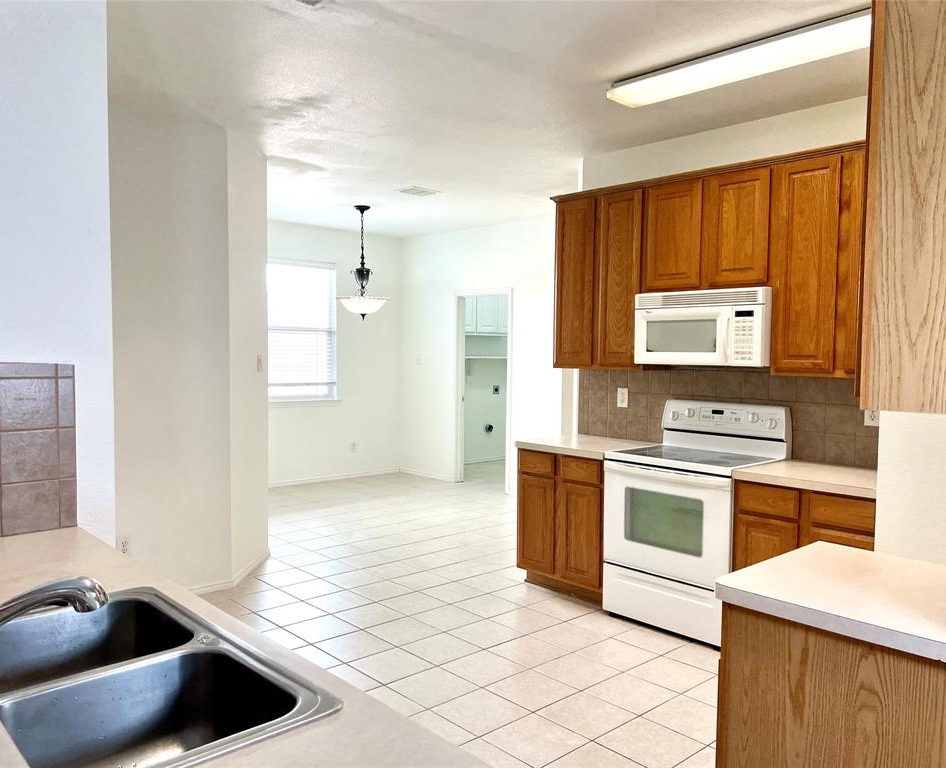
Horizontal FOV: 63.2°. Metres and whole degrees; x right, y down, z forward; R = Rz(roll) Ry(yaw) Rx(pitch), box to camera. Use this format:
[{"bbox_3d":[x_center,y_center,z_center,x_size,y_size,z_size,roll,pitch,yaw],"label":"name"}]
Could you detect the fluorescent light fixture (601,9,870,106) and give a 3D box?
[{"bbox_3d":[1.134,-1.359,3.232,0.250,0.090,1.240,-2,4,-43],"label":"fluorescent light fixture"}]

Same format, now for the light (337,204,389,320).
[{"bbox_3d":[-0.999,-1.090,6.960,0.490,1.030,0.490,1,3,0],"label":"light"}]

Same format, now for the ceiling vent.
[{"bbox_3d":[-0.447,-1.556,6.258,0.290,0.020,0.250,-2,4,-43],"label":"ceiling vent"}]

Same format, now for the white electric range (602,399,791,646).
[{"bbox_3d":[1.210,0.718,4.229,0.680,1.190,0.760,-2,4,-43],"label":"white electric range"}]

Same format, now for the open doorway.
[{"bbox_3d":[0.117,0.088,8.083,0.130,2.060,0.830,-2,4,-43],"label":"open doorway"}]

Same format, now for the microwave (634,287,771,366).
[{"bbox_3d":[1.340,-0.302,4.275,0.410,0.405,0.763,-2,4,-43],"label":"microwave"}]

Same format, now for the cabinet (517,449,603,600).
[{"bbox_3d":[0.732,0.844,4.817,0.610,0.870,0.680,-2,4,-43],"label":"cabinet"}]

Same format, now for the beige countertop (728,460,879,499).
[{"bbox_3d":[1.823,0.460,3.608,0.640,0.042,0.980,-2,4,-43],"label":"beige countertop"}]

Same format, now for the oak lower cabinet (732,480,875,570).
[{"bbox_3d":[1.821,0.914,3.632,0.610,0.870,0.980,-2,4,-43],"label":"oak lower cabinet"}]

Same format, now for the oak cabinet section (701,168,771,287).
[{"bbox_3d":[1.464,-0.800,4.042,0.323,0.594,0.370,-2,4,-42],"label":"oak cabinet section"}]

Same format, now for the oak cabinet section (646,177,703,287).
[{"bbox_3d":[1.218,-0.815,4.311,0.323,0.594,0.360,-2,4,-42],"label":"oak cabinet section"}]

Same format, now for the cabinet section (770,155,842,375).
[{"bbox_3d":[1.700,-0.569,3.792,0.323,1.030,0.325,-2,4,-42],"label":"cabinet section"}]

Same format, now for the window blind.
[{"bbox_3d":[-1.847,-0.559,8.103,0.920,1.460,0.060,-2,4,-43],"label":"window blind"}]

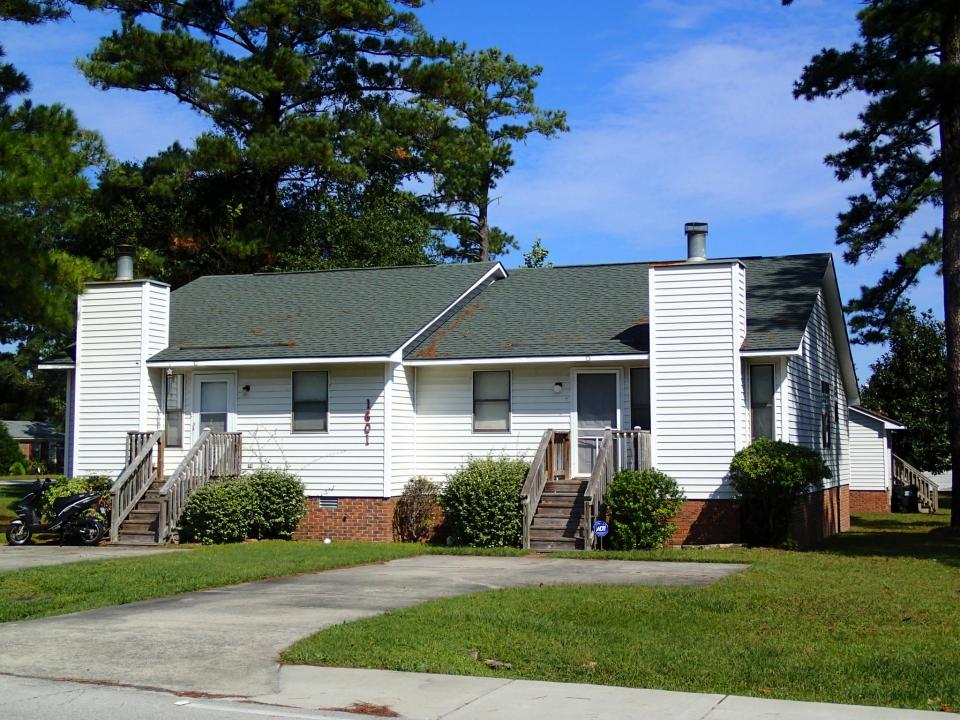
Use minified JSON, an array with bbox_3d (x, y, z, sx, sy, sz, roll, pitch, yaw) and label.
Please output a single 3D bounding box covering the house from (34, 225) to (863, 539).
[{"bbox_3d":[0.248,0.823,29.815,15.400,6.180,14.500,-2,-4,21],"label":"house"}]

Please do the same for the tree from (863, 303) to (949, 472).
[{"bbox_3d":[17.093,1.761,50.721,4.800,7.820,4.800,-2,-4,21],"label":"tree"}]

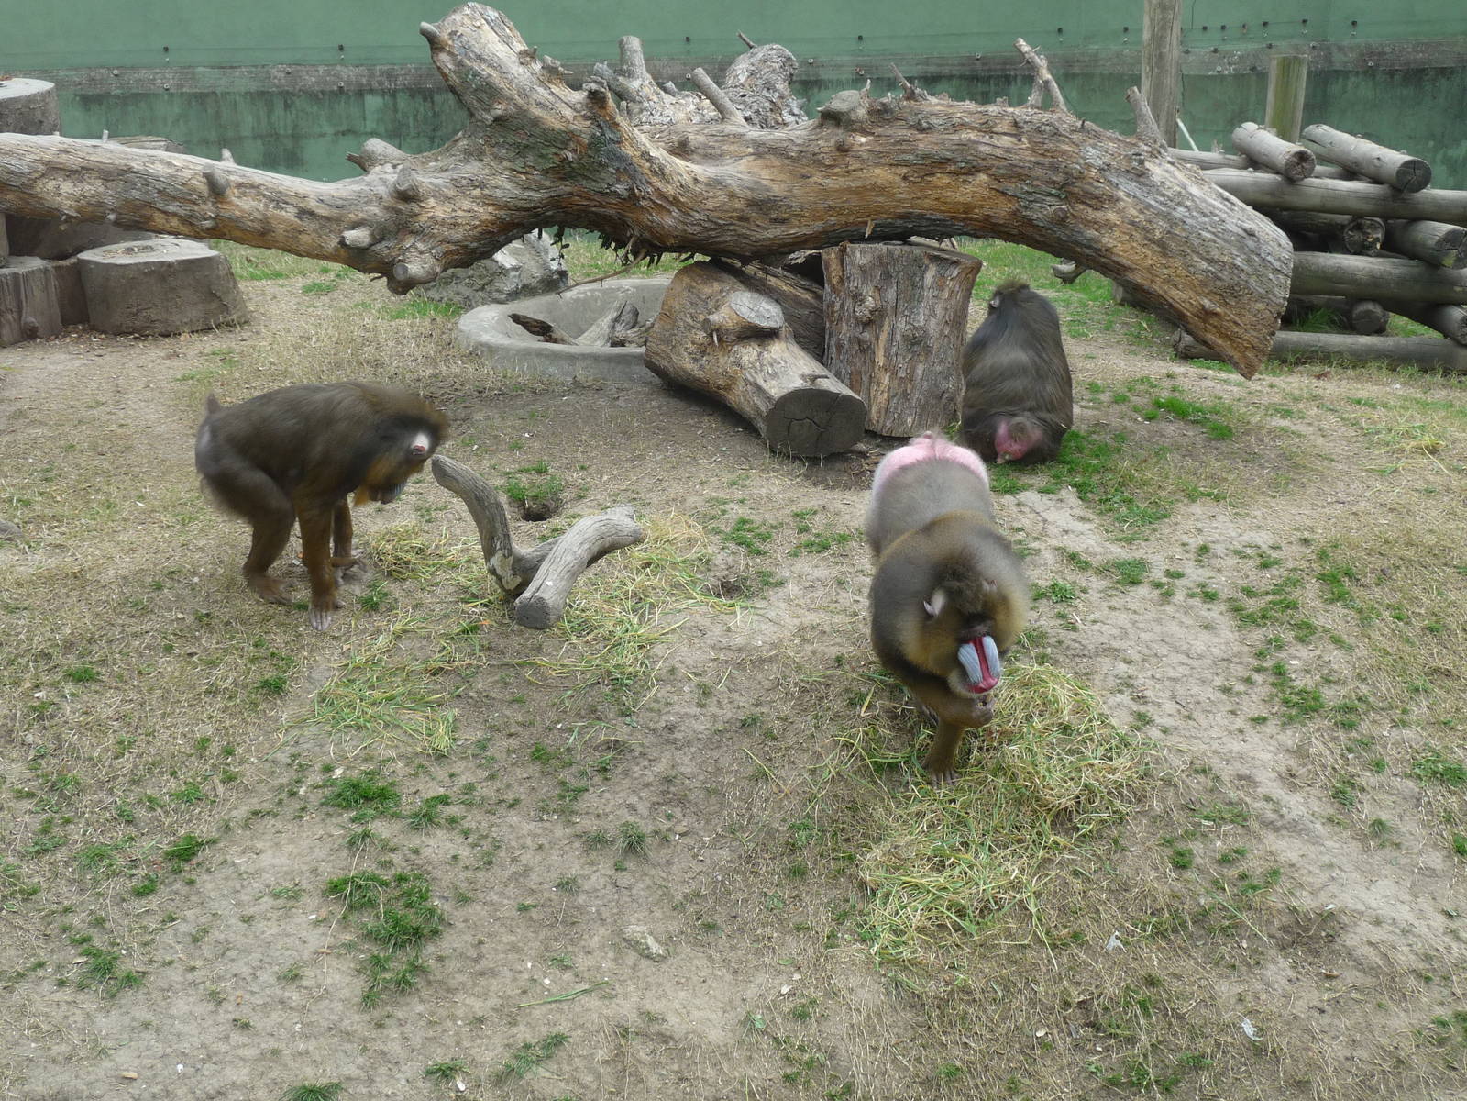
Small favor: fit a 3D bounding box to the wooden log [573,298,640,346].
[{"bbox_3d":[-0.601,-1.081,8.087,0.320,0.260,0.250,-1,19,0],"label":"wooden log"}]

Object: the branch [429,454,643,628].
[{"bbox_3d":[-0.541,-0.052,4.770,0.530,0.370,0.580,-1,19,0],"label":"branch"}]

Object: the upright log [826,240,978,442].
[{"bbox_3d":[0.636,-0.862,6.528,0.560,0.720,0.560,-1,19,0],"label":"upright log"}]

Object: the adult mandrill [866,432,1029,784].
[{"bbox_3d":[0.462,0.121,3.852,0.340,0.610,0.860,0,19,2],"label":"adult mandrill"}]

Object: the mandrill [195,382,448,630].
[{"bbox_3d":[-1.112,-0.131,4.624,0.680,0.630,0.320,-1,19,-2],"label":"mandrill"}]

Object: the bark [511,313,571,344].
[{"bbox_3d":[-0.886,-1.024,7.839,0.320,0.150,0.150,5,20,16],"label":"bark"}]

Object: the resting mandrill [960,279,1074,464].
[{"bbox_3d":[1.019,-0.679,6.117,0.380,0.630,0.460,-1,19,1],"label":"resting mandrill"}]

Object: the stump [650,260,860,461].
[{"bbox_3d":[0.028,-0.751,6.510,0.460,0.530,1.050,-12,22,-30],"label":"stump"}]

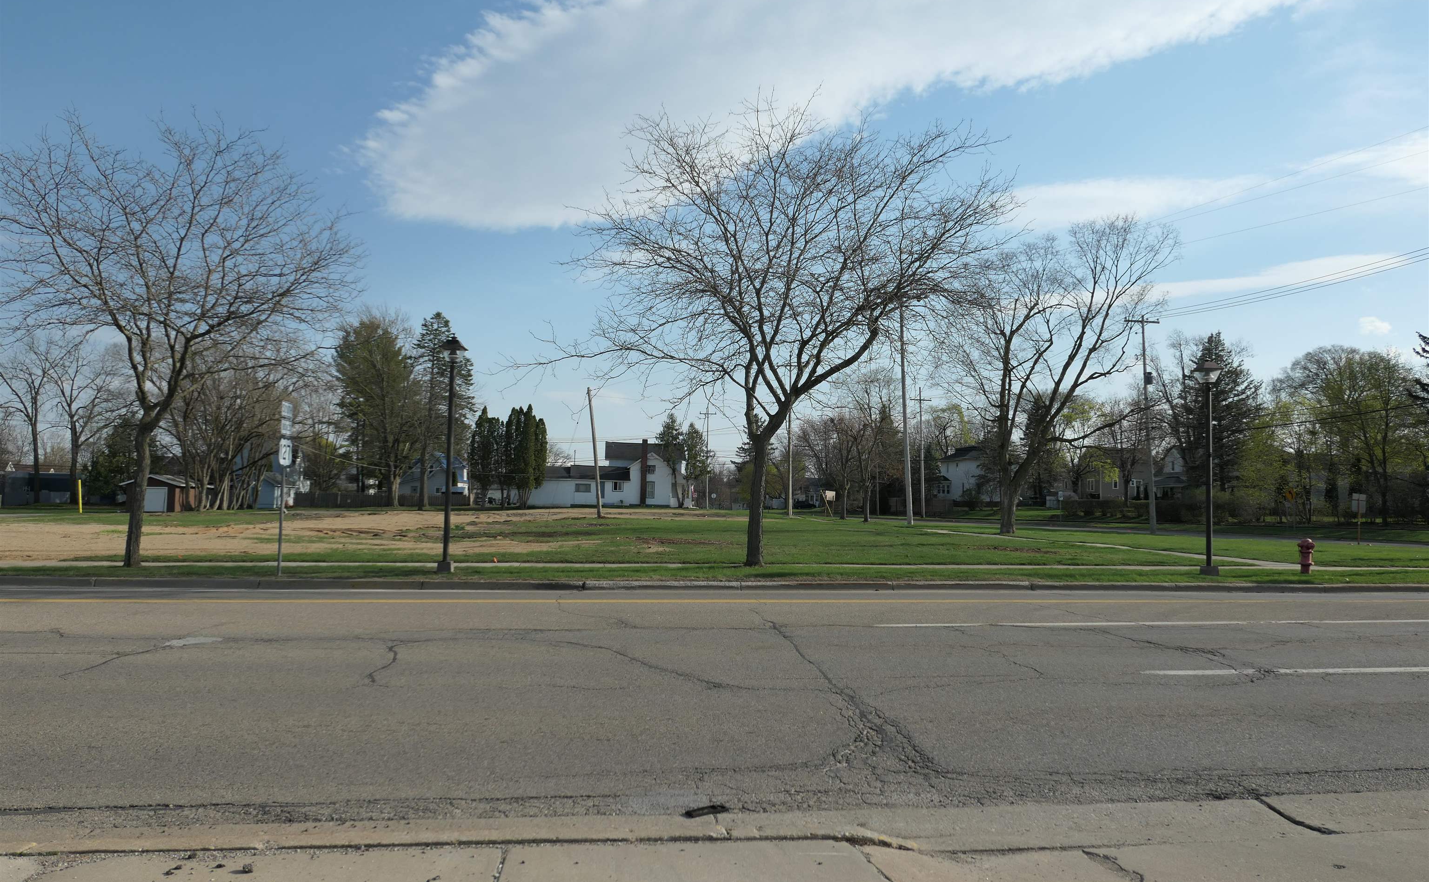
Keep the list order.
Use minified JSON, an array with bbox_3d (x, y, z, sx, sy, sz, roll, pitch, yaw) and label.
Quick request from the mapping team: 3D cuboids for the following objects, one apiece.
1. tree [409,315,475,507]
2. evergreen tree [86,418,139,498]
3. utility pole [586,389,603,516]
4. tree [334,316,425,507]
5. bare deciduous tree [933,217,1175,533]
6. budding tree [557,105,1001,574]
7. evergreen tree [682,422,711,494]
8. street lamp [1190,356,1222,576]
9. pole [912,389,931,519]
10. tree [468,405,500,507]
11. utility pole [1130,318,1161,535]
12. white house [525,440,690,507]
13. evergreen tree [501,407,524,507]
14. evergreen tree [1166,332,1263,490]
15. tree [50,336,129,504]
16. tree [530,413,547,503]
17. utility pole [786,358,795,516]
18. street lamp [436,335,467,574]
[{"bbox_3d":[-27.695,-3.121,96.609,6.800,20.010,6.800,2,-4,-16],"label":"tree"},{"bbox_3d":[-61.778,2.004,98.277,6.200,9.110,6.200,3,-4,-32],"label":"evergreen tree"},{"bbox_3d":[-9.039,0.840,71.240,0.330,9.770,0.330,-4,-3,-7],"label":"utility pole"},{"bbox_3d":[-39.663,-3.772,112.703,10.200,23.080,10.200,2,-4,-19],"label":"tree"},{"bbox_3d":[17.070,-3.280,48.000,12.200,15.930,11.500,1,-3,0],"label":"bare deciduous tree"},{"bbox_3d":[1.502,-2.716,22.947,11.000,11.420,10.400,1,-3,4],"label":"budding tree"},{"bbox_3d":[-1.960,2.580,105.286,3.600,9.390,3.600,1,-3,-1],"label":"evergreen tree"},{"bbox_3d":[11.122,0.558,21.550,0.530,4.940,0.530,1,-4,-9],"label":"street lamp"},{"bbox_3d":[18.700,1.240,86.000,2.000,11.730,0.350,2,-3,-13],"label":"pole"},{"bbox_3d":[-25.230,1.770,104.000,3.500,11.080,3.500,1,-3,0],"label":"tree"},{"bbox_3d":[23.940,-0.820,53.000,2.100,12.000,0.450,2,-3,-13],"label":"utility pole"},{"bbox_3d":[-13.610,4.110,121.000,20.500,8.780,9.500,1,-3,-7],"label":"white house"},{"bbox_3d":[-22.060,1.770,104.000,2.700,11.080,2.700,1,-3,0],"label":"evergreen tree"},{"bbox_3d":[45.200,-1.610,86.000,9.000,16.510,9.000,1,-3,0],"label":"evergreen tree"},{"bbox_3d":[-68.250,-2.260,104.000,8.700,18.380,8.400,1,-3,0],"label":"tree"},{"bbox_3d":[-19.200,2.190,104.000,2.300,10.230,2.300,1,-3,0],"label":"tree"},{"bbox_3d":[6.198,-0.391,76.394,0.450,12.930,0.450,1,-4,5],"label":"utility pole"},{"bbox_3d":[-5.363,0.251,19.549,0.530,4.900,0.530,1,-4,-9],"label":"street lamp"}]

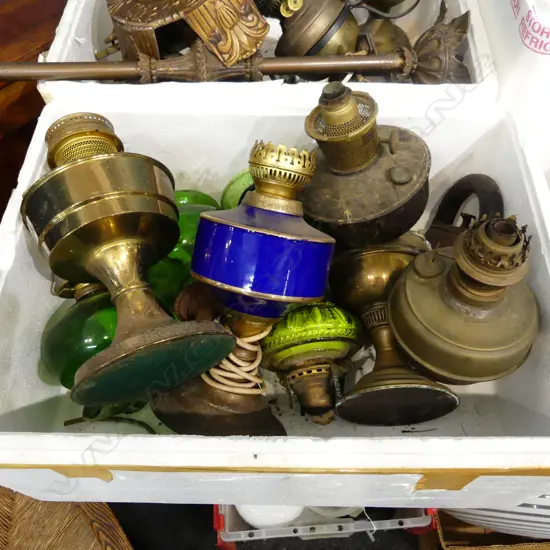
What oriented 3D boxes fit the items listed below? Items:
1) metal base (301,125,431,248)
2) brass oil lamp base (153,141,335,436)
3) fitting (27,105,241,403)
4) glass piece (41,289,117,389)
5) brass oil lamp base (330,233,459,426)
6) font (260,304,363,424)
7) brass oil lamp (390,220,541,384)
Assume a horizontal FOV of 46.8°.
[{"bbox_3d":[0.094,-0.096,0.678,0.145,0.065,0.145,-12,48,14],"label":"metal base"},{"bbox_3d":[-0.022,0.012,0.613,0.139,0.139,0.269,13,97,-2],"label":"brass oil lamp base"},{"bbox_3d":[-0.157,-0.028,0.627,0.155,0.155,0.273,-20,68,-8],"label":"fitting"},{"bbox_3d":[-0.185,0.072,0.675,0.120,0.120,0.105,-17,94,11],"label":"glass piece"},{"bbox_3d":[0.119,0.041,0.688,0.121,0.121,0.210,-2,60,1],"label":"brass oil lamp base"},{"bbox_3d":[0.043,0.094,0.672,0.107,0.107,0.125,-11,70,7],"label":"font"},{"bbox_3d":[0.187,0.005,0.586,0.150,0.147,0.150,3,51,-4],"label":"brass oil lamp"}]

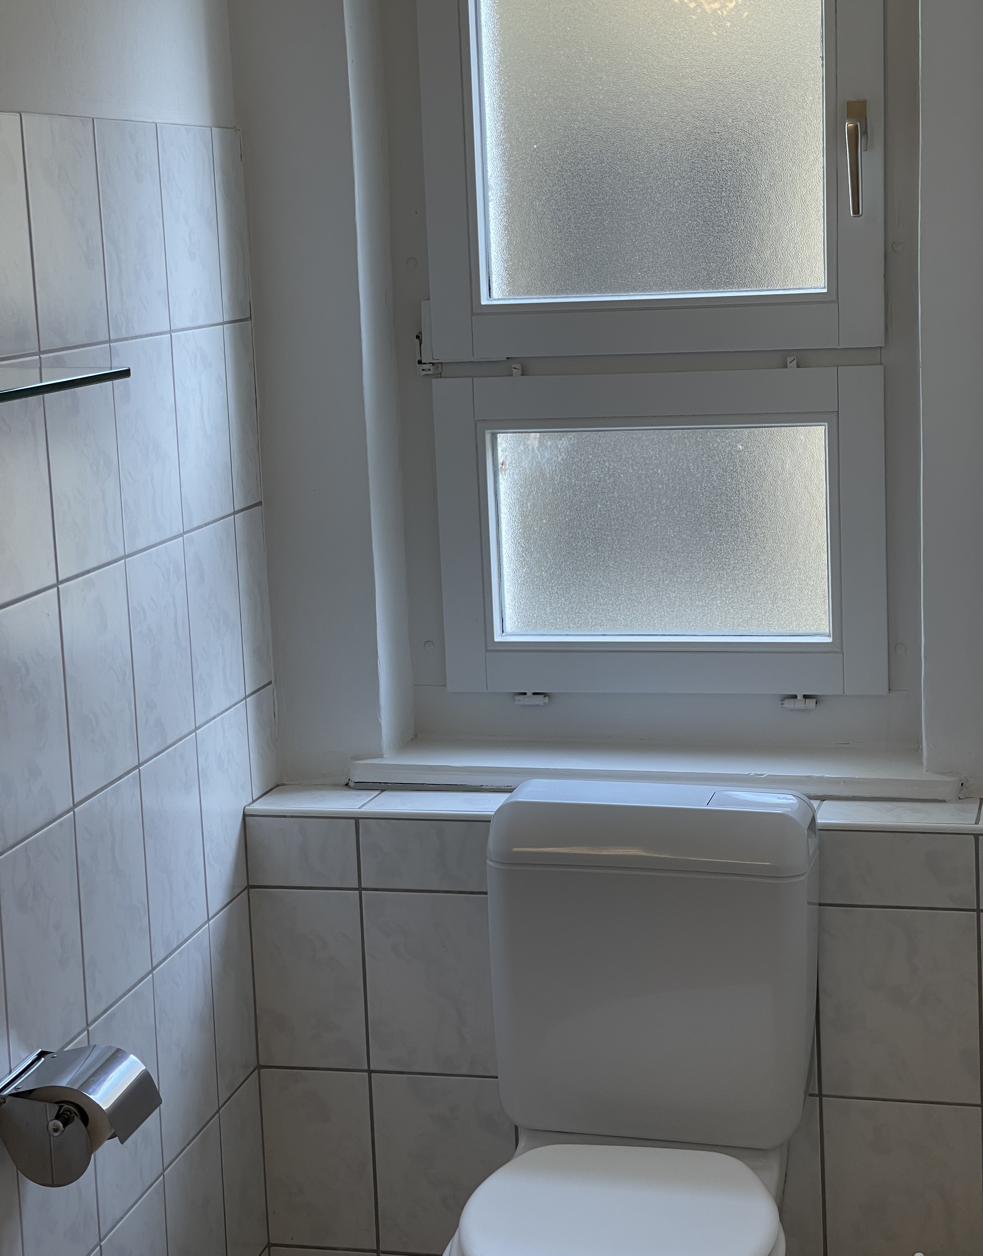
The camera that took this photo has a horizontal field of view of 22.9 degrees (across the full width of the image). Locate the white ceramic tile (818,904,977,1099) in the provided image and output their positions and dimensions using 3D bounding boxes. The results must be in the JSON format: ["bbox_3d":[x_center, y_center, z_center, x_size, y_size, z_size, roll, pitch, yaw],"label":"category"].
[{"bbox_3d":[0.518,0.477,3.076,0.199,0.251,0.009,0,10,15],"label":"white ceramic tile"}]

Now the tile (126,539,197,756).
[{"bbox_3d":[-0.407,0.024,2.961,0.009,0.249,0.200,0,10,13],"label":"tile"}]

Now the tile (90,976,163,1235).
[{"bbox_3d":[-0.431,0.559,2.854,0.009,0.251,0.199,0,10,13],"label":"tile"}]

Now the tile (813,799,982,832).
[{"bbox_3d":[0.523,0.239,3.092,0.199,0.011,0.131,0,10,15],"label":"tile"}]

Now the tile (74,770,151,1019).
[{"bbox_3d":[-0.442,0.309,2.812,0.009,0.249,0.199,0,10,13],"label":"tile"}]

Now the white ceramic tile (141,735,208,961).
[{"bbox_3d":[-0.395,0.272,2.986,0.009,0.248,0.199,0,10,13],"label":"white ceramic tile"}]

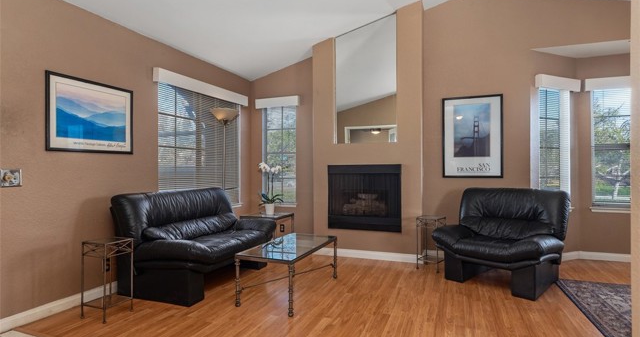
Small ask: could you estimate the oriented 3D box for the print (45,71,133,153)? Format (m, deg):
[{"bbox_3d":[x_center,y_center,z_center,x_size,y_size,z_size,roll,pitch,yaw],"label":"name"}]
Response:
[{"bbox_3d":[-1.910,-0.434,3.031,0.028,0.610,0.771,0,0,22],"label":"print"}]

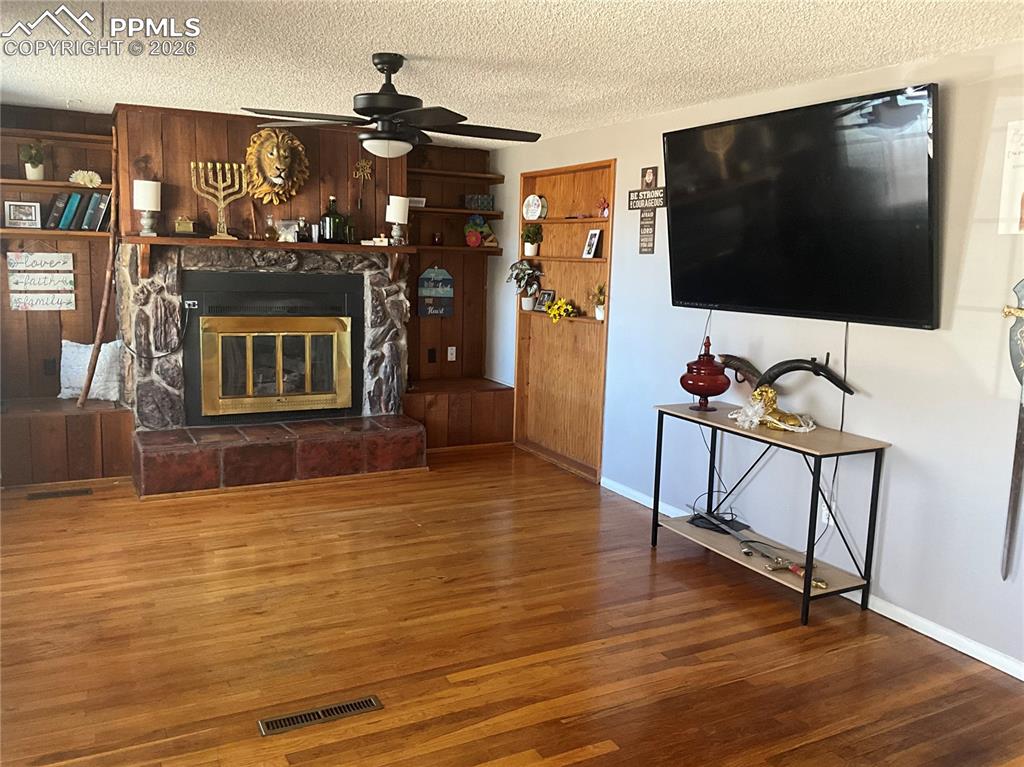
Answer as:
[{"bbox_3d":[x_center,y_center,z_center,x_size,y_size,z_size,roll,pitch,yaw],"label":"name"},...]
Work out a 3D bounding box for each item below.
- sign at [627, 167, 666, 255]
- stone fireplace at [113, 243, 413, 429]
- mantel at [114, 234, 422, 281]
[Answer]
[{"bbox_3d":[0.785,-1.005,4.998,0.021,0.493,0.391,-3,10,-28],"label":"sign"},{"bbox_3d":[-1.700,-0.352,5.996,1.880,1.191,0.548,-3,10,-28],"label":"stone fireplace"},{"bbox_3d":[-1.533,-0.798,5.628,1.869,0.241,0.237,-3,10,-28],"label":"mantel"}]

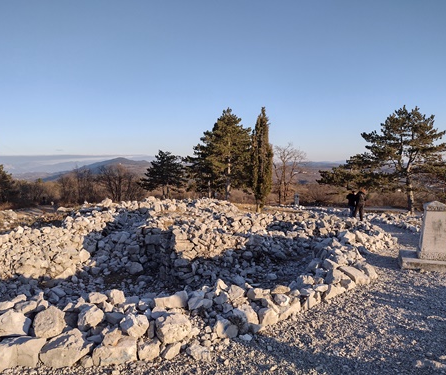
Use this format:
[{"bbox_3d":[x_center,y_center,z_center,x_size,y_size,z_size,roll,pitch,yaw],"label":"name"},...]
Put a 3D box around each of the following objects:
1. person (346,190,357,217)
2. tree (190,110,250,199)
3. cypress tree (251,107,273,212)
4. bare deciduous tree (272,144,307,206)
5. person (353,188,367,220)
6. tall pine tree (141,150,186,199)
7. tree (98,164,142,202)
[{"bbox_3d":[7.428,0.952,22.500,0.620,1.560,0.450,1,4,15],"label":"person"},{"bbox_3d":[-0.231,-2.954,36.000,5.720,8.680,5.500,0,4,0],"label":"tree"},{"bbox_3d":[2.905,-2.028,28.500,1.570,7.780,1.500,0,4,0],"label":"cypress tree"},{"bbox_3d":[6.404,-1.304,37.000,3.230,5.930,3.200,0,4,0],"label":"bare deciduous tree"},{"bbox_3d":[7.347,0.912,20.800,0.600,1.770,0.550,3,5,40],"label":"person"},{"bbox_3d":[-6.560,-1.268,43.000,4.850,5.620,4.600,0,4,0],"label":"tall pine tree"},{"bbox_3d":[-11.412,-0.331,43.000,4.850,4.410,4.500,0,4,0],"label":"tree"}]

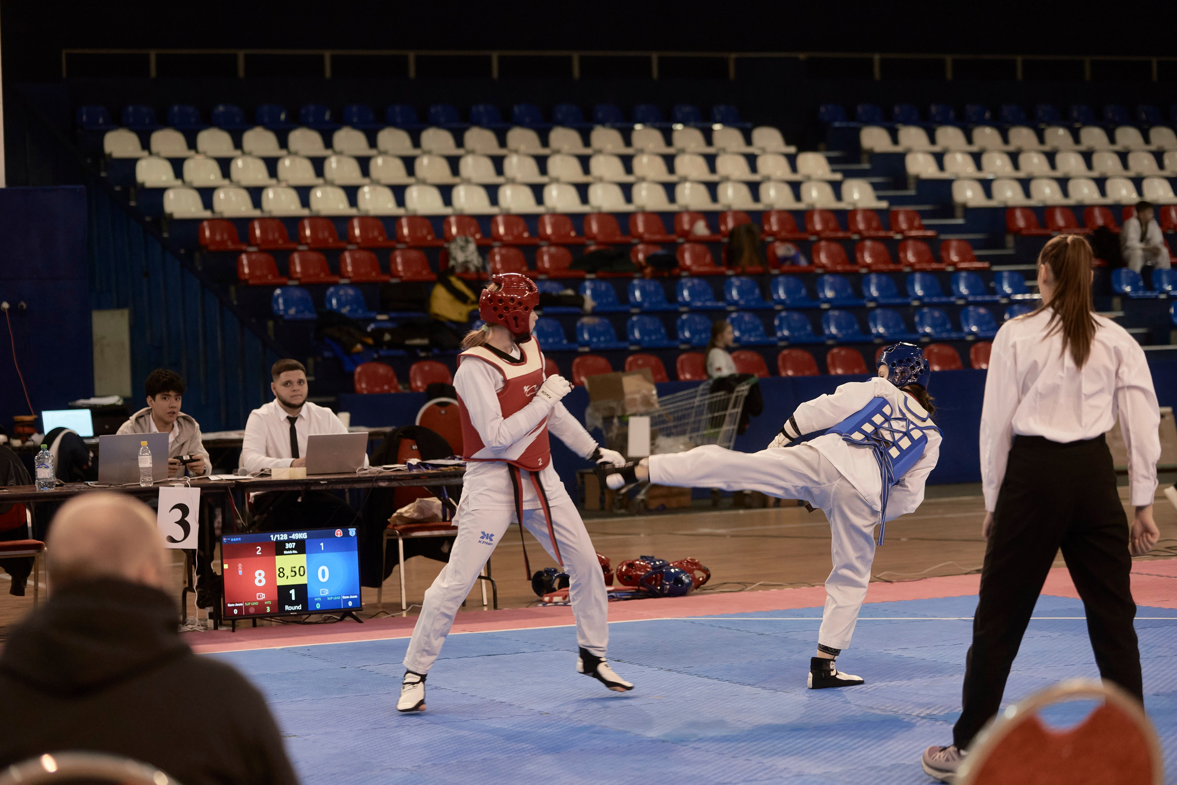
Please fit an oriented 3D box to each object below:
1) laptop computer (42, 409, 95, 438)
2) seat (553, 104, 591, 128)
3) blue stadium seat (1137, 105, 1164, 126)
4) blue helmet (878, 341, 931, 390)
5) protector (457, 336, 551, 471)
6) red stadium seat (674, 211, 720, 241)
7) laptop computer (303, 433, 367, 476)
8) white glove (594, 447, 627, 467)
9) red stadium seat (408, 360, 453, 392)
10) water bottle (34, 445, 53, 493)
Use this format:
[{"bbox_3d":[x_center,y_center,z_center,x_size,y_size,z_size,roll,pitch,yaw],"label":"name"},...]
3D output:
[{"bbox_3d":[-3.453,0.210,21.907,0.355,0.220,0.290,-2,2,-25],"label":"laptop computer"},{"bbox_3d":[-0.151,-2.960,35.112,0.405,0.295,0.360,-2,2,-27],"label":"seat"},{"bbox_3d":[6.889,-3.329,39.235,0.395,0.295,0.360,-2,2,-25],"label":"blue stadium seat"},{"bbox_3d":[1.246,-0.089,12.900,0.245,0.250,0.210,2,-15,0],"label":"blue helmet"},{"bbox_3d":[-0.317,0.042,12.300,0.275,0.505,0.375,-2,2,40],"label":"protector"},{"bbox_3d":[1.011,-1.563,30.729,0.420,0.300,0.380,-2,2,-26],"label":"red stadium seat"},{"bbox_3d":[-1.306,0.304,16.503,0.325,0.215,0.270,-2,2,-26],"label":"laptop computer"},{"bbox_3d":[0.084,0.248,12.500,0.140,0.085,0.095,20,2,6],"label":"white glove"},{"bbox_3d":[-1.233,-0.098,26.703,0.405,0.295,0.350,-2,2,-26],"label":"red stadium seat"},{"bbox_3d":[-2.630,0.364,15.800,0.088,0.222,0.088,-2,2,-25],"label":"water bottle"}]

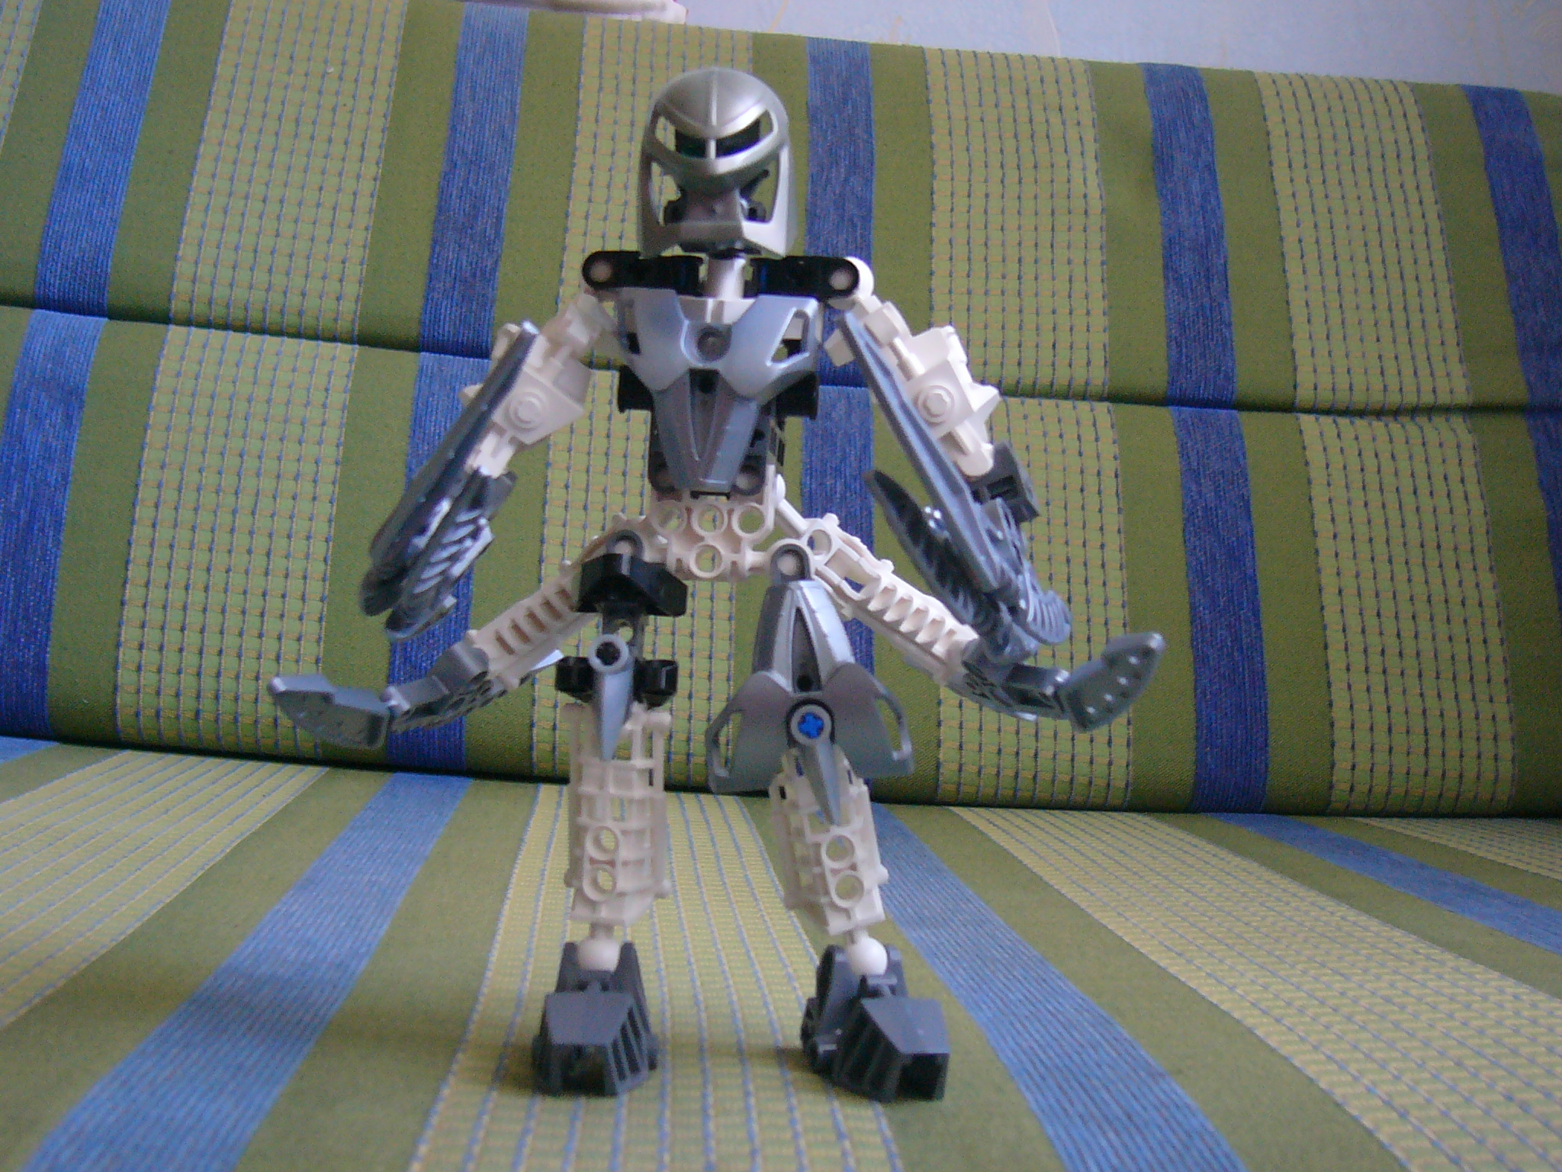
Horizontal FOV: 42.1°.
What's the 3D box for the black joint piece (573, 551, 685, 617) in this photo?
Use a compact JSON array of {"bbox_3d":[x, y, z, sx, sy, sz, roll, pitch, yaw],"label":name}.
[{"bbox_3d":[-0.029,0.000,0.393,0.022,0.013,0.015,3,3,5],"label":"black joint piece"}]

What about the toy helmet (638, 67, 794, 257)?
[{"bbox_3d":[-0.012,-0.082,0.393,0.029,0.035,0.027,2,3,2],"label":"toy helmet"}]

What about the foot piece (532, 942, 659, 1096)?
[{"bbox_3d":[-0.036,0.081,0.392,0.025,0.022,0.043,2,3,1],"label":"foot piece"}]

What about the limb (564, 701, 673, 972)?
[{"bbox_3d":[-0.032,0.050,0.404,0.018,0.054,0.018,2,2,14],"label":"limb"}]

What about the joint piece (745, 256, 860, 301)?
[{"bbox_3d":[0.004,-0.060,0.399,0.023,0.009,0.011,2,3,0],"label":"joint piece"}]

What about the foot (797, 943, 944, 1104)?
[{"bbox_3d":[0.019,0.081,0.390,0.024,0.022,0.042,2,3,-16],"label":"foot"}]

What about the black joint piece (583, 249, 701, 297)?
[{"bbox_3d":[-0.027,-0.061,0.399,0.024,0.009,0.011,2,3,0],"label":"black joint piece"}]

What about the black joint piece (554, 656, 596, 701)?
[{"bbox_3d":[-0.040,0.018,0.398,0.009,0.009,0.009,3,3,6],"label":"black joint piece"}]

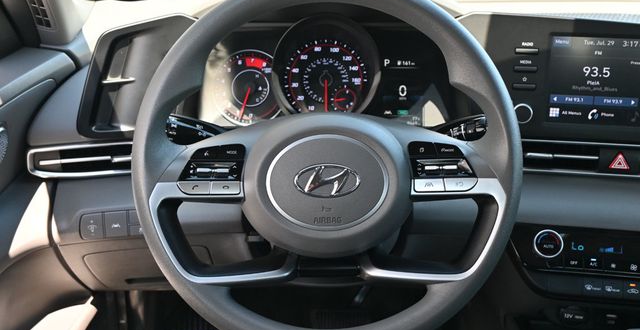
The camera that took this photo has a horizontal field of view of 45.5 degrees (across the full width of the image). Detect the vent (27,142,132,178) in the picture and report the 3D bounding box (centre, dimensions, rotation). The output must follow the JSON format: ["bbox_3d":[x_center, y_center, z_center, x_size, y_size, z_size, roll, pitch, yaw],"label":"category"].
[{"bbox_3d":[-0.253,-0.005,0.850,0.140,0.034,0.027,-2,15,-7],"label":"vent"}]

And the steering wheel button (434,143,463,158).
[{"bbox_3d":[0.120,-0.014,0.715,0.026,0.013,0.006,0,-3,0],"label":"steering wheel button"}]

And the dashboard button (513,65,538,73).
[{"bbox_3d":[0.234,-0.110,0.870,0.028,0.007,0.006,3,6,8],"label":"dashboard button"}]

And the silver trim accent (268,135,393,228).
[{"bbox_3d":[0.007,0.016,0.705,0.116,0.088,0.012,0,-3,0],"label":"silver trim accent"}]

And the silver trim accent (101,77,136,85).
[{"bbox_3d":[-0.243,-0.101,0.920,0.044,0.008,0.015,-5,9,-14],"label":"silver trim accent"}]

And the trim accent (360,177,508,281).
[{"bbox_3d":[0.109,0.063,0.733,0.134,0.099,0.035,0,-6,0],"label":"trim accent"}]

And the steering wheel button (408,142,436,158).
[{"bbox_3d":[0.099,-0.014,0.738,0.026,0.015,0.006,0,-4,0],"label":"steering wheel button"}]

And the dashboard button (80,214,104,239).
[{"bbox_3d":[-0.258,0.069,0.865,0.025,0.028,0.008,-4,10,-11],"label":"dashboard button"}]

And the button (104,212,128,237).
[{"bbox_3d":[-0.230,0.067,0.865,0.026,0.030,0.009,-4,18,-10],"label":"button"}]

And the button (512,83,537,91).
[{"bbox_3d":[0.246,-0.094,0.917,0.028,0.007,0.006,2,12,8],"label":"button"}]

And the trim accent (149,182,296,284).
[{"bbox_3d":[-0.092,0.065,0.725,0.139,0.095,0.032,0,-3,0],"label":"trim accent"}]

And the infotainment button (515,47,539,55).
[{"bbox_3d":[0.247,-0.135,0.910,0.028,0.007,0.006,2,12,8],"label":"infotainment button"}]

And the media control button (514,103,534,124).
[{"bbox_3d":[0.243,-0.061,0.912,0.024,0.024,0.012,2,12,8],"label":"media control button"}]

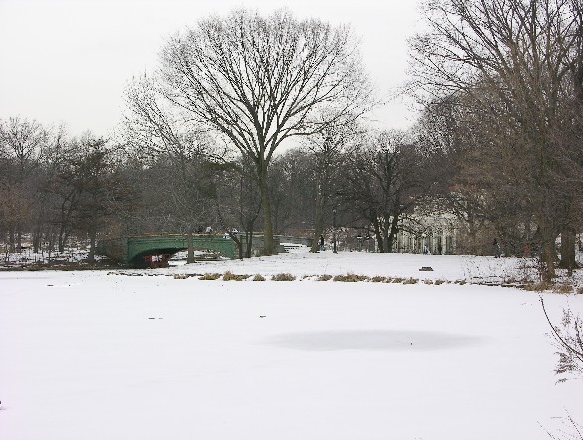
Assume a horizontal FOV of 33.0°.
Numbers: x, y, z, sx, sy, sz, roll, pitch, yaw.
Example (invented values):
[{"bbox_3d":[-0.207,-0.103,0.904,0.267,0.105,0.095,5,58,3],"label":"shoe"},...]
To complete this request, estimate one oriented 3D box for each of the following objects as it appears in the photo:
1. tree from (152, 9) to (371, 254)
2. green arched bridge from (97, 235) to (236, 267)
[{"bbox_3d":[-2.850,-8.250,94.000,20.500,23.500,19.500,0,-1,0],"label":"tree"},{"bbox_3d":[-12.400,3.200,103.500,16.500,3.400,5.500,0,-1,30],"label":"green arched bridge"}]

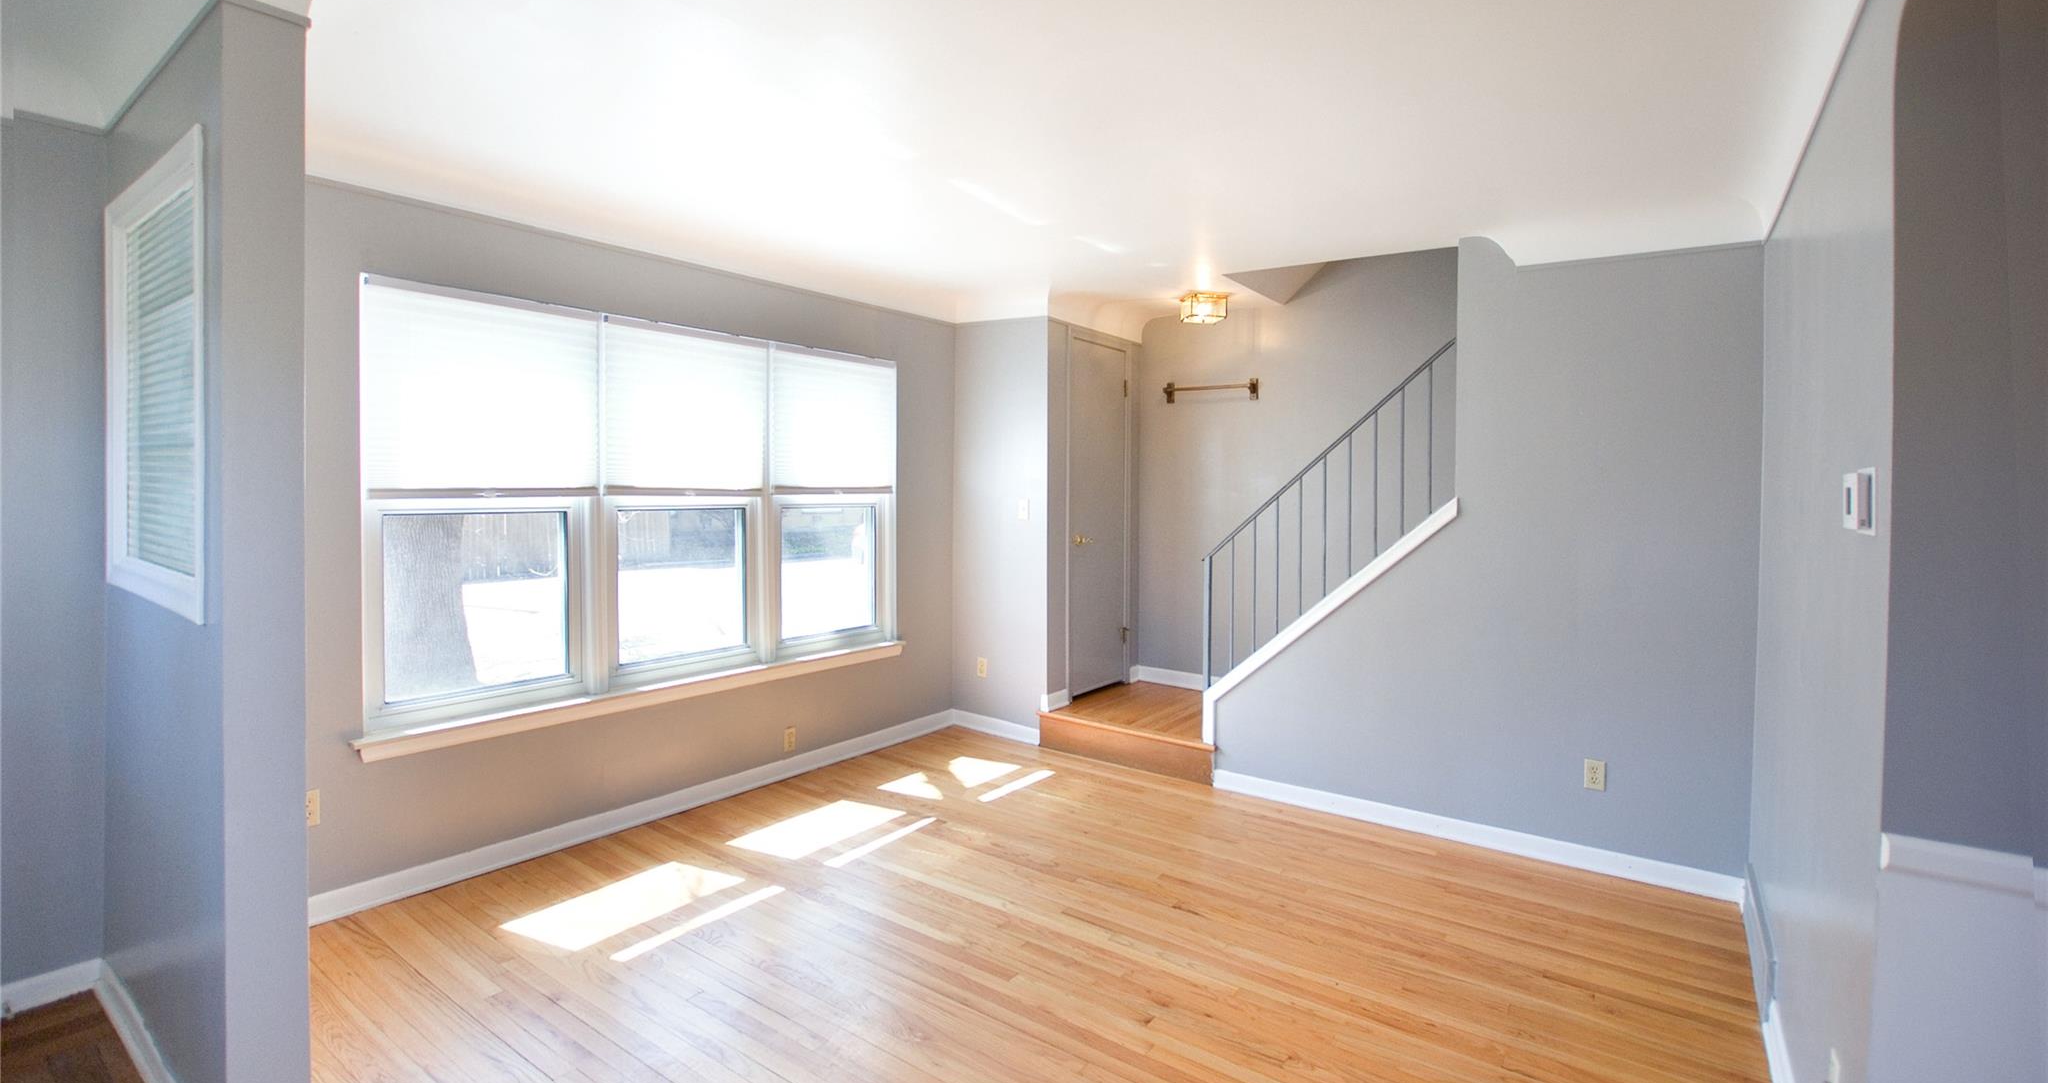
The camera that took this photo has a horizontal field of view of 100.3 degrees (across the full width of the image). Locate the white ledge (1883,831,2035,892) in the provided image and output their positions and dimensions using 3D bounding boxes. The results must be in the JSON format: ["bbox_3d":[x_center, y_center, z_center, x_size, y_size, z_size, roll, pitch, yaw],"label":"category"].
[{"bbox_3d":[1.257,0.432,1.154,0.139,0.050,0.035,2,3,37],"label":"white ledge"}]

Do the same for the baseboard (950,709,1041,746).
[{"bbox_3d":[-0.183,1.091,4.993,0.642,0.094,0.018,2,3,36],"label":"baseboard"}]

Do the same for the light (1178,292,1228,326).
[{"bbox_3d":[1.013,-1.324,4.760,0.202,0.138,0.206,2,3,36],"label":"light"}]

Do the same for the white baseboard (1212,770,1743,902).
[{"bbox_3d":[1.744,1.206,3.596,2.006,0.092,0.018,2,3,36],"label":"white baseboard"}]

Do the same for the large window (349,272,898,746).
[{"bbox_3d":[-1.496,-0.154,3.837,0.101,1.558,2.475,2,3,36],"label":"large window"}]

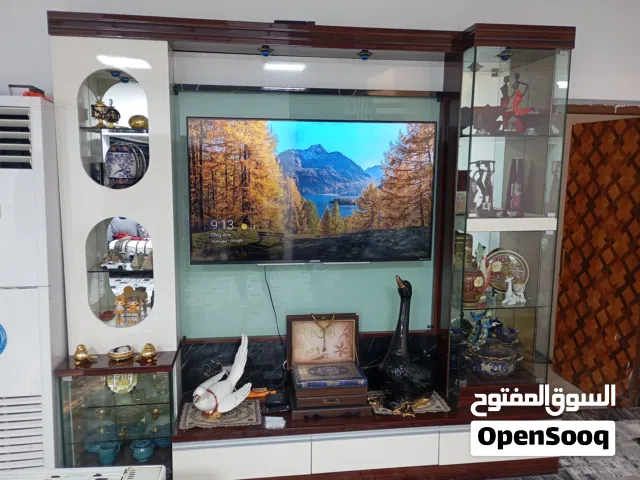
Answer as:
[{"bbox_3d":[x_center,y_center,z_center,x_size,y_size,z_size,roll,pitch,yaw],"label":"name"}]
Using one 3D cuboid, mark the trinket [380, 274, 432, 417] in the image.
[{"bbox_3d":[0.450,0.518,2.643,0.200,0.696,0.290,7,10,38],"label":"trinket"}]

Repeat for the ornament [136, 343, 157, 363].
[{"bbox_3d":[-0.824,0.526,2.438,0.112,0.084,0.070,7,11,33],"label":"ornament"}]

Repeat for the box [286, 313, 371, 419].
[{"bbox_3d":[0.047,0.652,2.737,0.410,0.455,0.300,-1,9,-8],"label":"box"}]

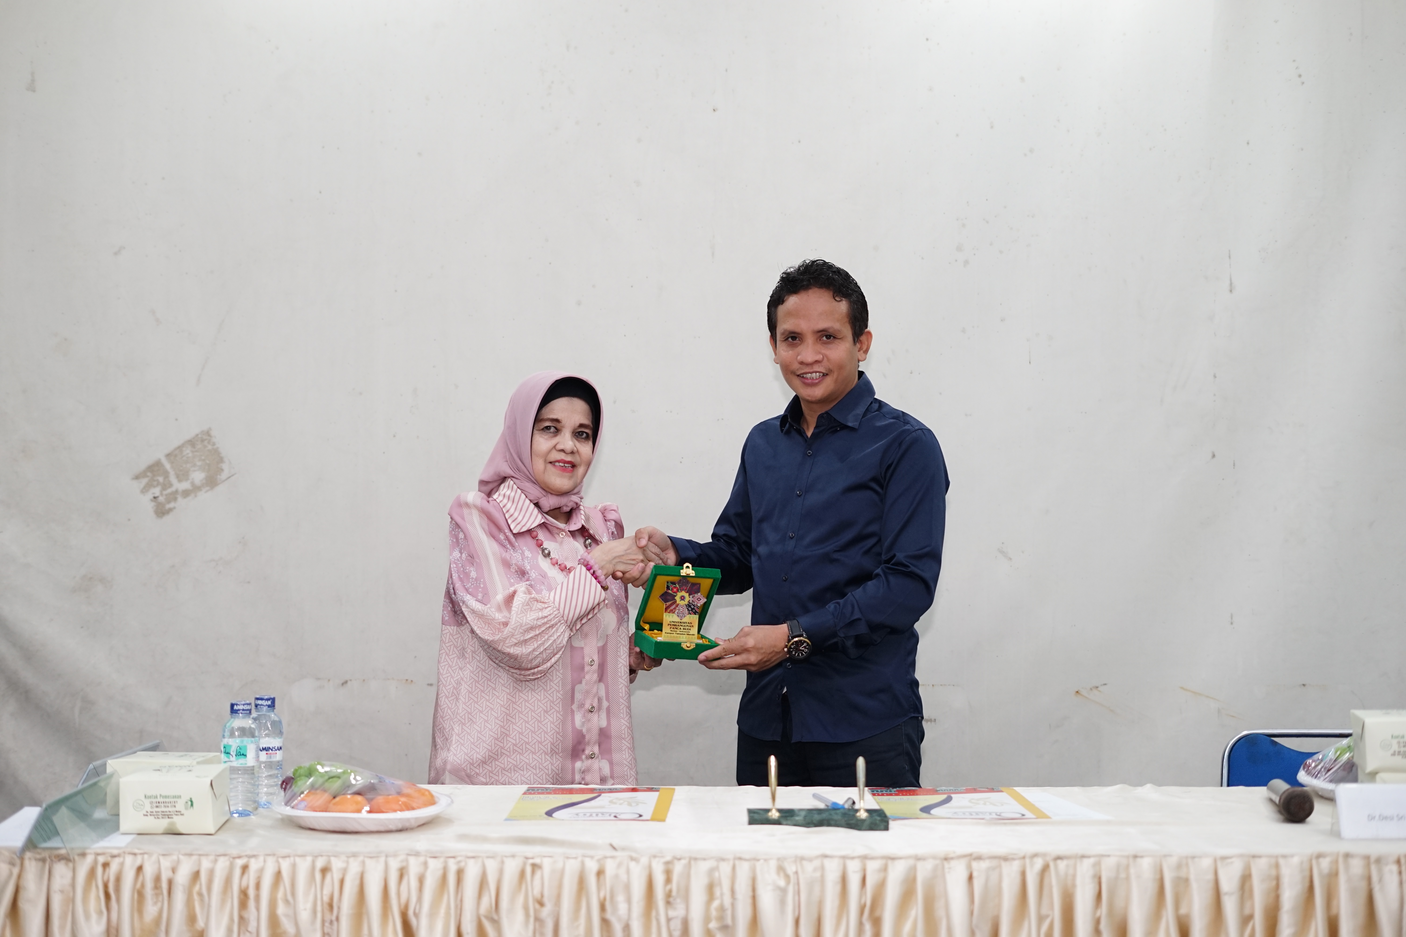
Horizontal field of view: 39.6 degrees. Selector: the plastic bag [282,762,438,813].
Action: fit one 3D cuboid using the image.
[{"bbox_3d":[-0.523,0.484,2.965,0.235,0.068,0.205,0,0,0],"label":"plastic bag"}]

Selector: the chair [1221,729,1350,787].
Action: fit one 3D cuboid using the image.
[{"bbox_3d":[1.245,0.905,3.720,0.420,0.770,0.460,0,0,0],"label":"chair"}]

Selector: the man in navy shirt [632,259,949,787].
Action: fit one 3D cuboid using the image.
[{"bbox_3d":[0.165,0.452,3.530,0.560,1.680,0.400,0,0,20],"label":"man in navy shirt"}]

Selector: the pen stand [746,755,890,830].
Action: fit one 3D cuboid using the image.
[{"bbox_3d":[0.173,0.485,2.935,0.213,0.105,0.095,0,0,0],"label":"pen stand"}]

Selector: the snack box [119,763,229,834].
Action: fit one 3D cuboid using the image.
[{"bbox_3d":[-0.787,0.496,2.930,0.138,0.081,0.142,0,0,0],"label":"snack box"}]

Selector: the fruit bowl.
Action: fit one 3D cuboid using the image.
[{"bbox_3d":[-0.518,0.519,2.965,0.275,0.036,0.250,0,0,0],"label":"fruit bowl"}]

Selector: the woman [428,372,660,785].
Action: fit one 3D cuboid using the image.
[{"bbox_3d":[-0.288,0.557,3.480,0.440,1.480,0.370,0,0,-31],"label":"woman"}]

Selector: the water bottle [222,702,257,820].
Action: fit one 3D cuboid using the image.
[{"bbox_3d":[-0.716,0.447,3.020,0.057,0.179,0.057,0,0,0],"label":"water bottle"}]

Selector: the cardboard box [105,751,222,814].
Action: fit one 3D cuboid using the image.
[{"bbox_3d":[-0.846,0.496,3.085,0.138,0.081,0.142,0,0,-2],"label":"cardboard box"}]

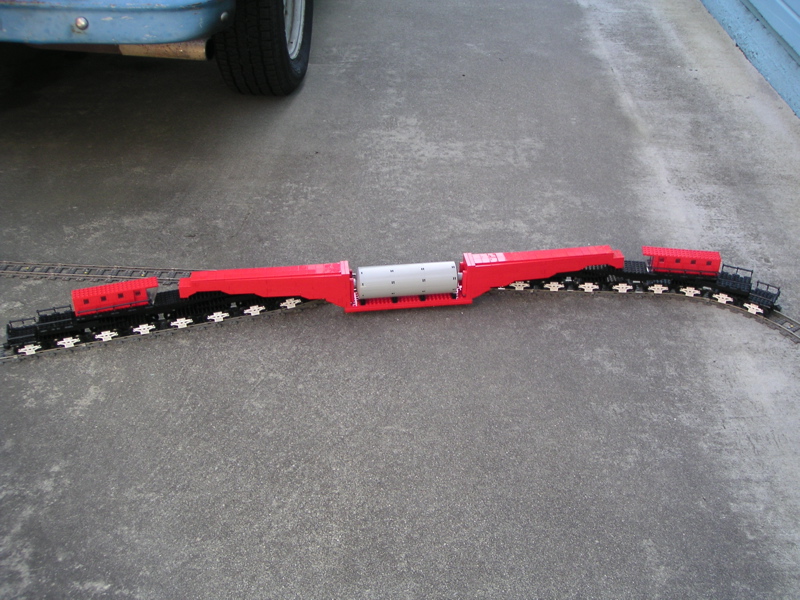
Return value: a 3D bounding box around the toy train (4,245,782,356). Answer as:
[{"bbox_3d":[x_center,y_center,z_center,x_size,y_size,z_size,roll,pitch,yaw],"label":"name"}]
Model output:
[{"bbox_3d":[0.006,-0.017,1.737,1.530,0.107,0.180,-3,36,-5],"label":"toy train"}]

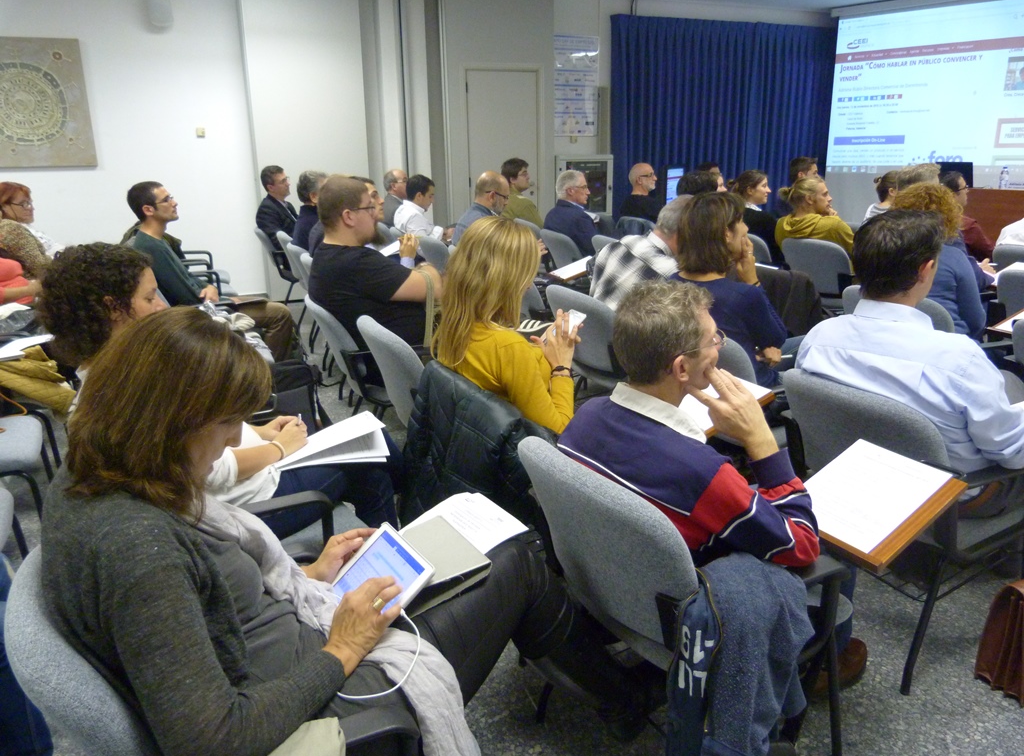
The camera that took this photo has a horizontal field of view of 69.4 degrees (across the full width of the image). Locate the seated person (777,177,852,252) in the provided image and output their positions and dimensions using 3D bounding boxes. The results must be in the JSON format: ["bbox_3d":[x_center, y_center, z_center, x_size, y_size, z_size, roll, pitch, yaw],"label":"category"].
[{"bbox_3d":[2.210,-0.761,5.059,0.820,1.220,0.520,-13,21,-34],"label":"seated person"}]

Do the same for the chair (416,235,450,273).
[{"bbox_3d":[-0.330,-0.662,5.456,0.580,0.800,0.580,-10,19,-27],"label":"chair"}]

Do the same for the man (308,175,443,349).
[{"bbox_3d":[-0.443,-0.206,3.156,0.840,1.280,0.600,-8,19,-23],"label":"man"}]

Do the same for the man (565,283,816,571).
[{"bbox_3d":[0.474,0.305,1.759,0.830,1.170,0.580,-12,21,-33],"label":"man"}]

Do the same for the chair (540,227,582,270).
[{"bbox_3d":[0.582,-0.732,5.639,0.580,0.800,0.580,-9,19,-24],"label":"chair"}]

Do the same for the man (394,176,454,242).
[{"bbox_3d":[-0.516,-0.974,5.786,0.780,1.210,0.520,-8,19,-23],"label":"man"}]

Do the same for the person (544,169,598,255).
[{"bbox_3d":[0.637,-0.950,5.695,0.840,1.250,0.520,-10,20,-29],"label":"person"}]

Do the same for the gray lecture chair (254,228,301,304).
[{"bbox_3d":[-1.827,-0.840,6.148,0.630,0.840,0.600,-10,19,-28],"label":"gray lecture chair"}]

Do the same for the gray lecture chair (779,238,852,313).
[{"bbox_3d":[2.181,-0.566,5.072,0.630,0.840,0.600,-14,21,-36],"label":"gray lecture chair"}]

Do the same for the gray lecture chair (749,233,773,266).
[{"bbox_3d":[1.788,-0.594,5.123,0.580,0.800,0.580,-9,19,-25],"label":"gray lecture chair"}]

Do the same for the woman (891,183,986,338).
[{"bbox_3d":[1.847,-0.198,3.211,0.820,1.240,0.500,-13,21,-34],"label":"woman"}]

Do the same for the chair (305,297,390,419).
[{"bbox_3d":[-0.564,-0.007,3.383,0.630,0.840,0.600,-12,20,-31],"label":"chair"}]

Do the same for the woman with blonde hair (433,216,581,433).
[{"bbox_3d":[0.202,0.106,2.240,0.800,1.200,0.500,-9,19,-24],"label":"woman with blonde hair"}]

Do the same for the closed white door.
[{"bbox_3d":[-0.080,-1.965,7.460,0.750,2.110,0.060,-6,18,-17],"label":"closed white door"}]

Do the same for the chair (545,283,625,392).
[{"bbox_3d":[0.526,-0.052,3.479,0.630,0.840,0.600,-12,20,-31],"label":"chair"}]

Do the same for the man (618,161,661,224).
[{"bbox_3d":[1.251,-1.173,6.257,0.800,1.260,0.520,-9,19,-24],"label":"man"}]

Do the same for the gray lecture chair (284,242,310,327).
[{"bbox_3d":[-1.164,-0.533,5.079,0.580,0.800,0.580,-8,19,-23],"label":"gray lecture chair"}]

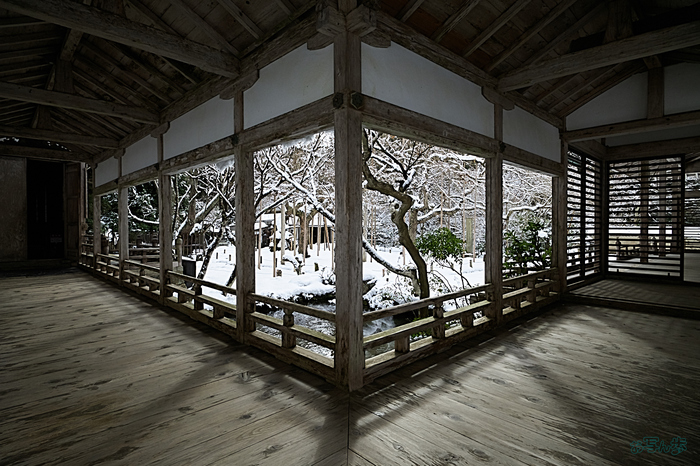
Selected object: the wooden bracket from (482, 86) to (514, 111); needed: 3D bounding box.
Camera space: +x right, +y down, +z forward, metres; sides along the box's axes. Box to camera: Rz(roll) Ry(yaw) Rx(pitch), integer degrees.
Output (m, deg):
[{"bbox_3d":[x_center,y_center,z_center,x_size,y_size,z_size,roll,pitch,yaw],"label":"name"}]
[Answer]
[{"bbox_3d":[1.766,-1.593,4.791,0.159,0.137,0.908,1,2,45],"label":"wooden bracket"}]

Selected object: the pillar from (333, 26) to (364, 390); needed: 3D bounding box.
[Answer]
[{"bbox_3d":[-0.006,-0.155,2.888,0.150,2.595,0.150,-1,2,-42],"label":"pillar"}]

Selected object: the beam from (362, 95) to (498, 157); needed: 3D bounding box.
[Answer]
[{"bbox_3d":[0.747,-0.855,3.313,1.951,0.186,0.138,-2,2,-44],"label":"beam"}]

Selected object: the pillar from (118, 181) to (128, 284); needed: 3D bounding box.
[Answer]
[{"bbox_3d":[-3.812,0.018,6.562,0.117,1.765,0.148,-2,2,-44],"label":"pillar"}]

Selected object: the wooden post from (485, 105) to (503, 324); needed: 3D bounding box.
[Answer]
[{"bbox_3d":[1.484,-0.175,4.036,0.163,2.264,0.115,-2,2,-44],"label":"wooden post"}]

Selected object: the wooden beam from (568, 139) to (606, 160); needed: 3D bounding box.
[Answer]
[{"bbox_3d":[4.461,-1.604,7.411,0.132,0.240,2.661,1,2,45],"label":"wooden beam"}]

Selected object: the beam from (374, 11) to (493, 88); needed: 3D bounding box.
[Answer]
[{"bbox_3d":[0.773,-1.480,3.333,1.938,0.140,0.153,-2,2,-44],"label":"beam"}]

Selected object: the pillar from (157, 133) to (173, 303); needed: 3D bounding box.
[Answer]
[{"bbox_3d":[-2.848,-0.206,5.969,0.150,2.611,0.150,-1,2,-42],"label":"pillar"}]

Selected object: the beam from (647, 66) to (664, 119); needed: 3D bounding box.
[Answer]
[{"bbox_3d":[4.203,-1.918,5.332,0.162,0.705,0.132,1,2,45],"label":"beam"}]

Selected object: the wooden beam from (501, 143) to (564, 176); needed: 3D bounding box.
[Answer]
[{"bbox_3d":[2.582,-0.985,5.488,0.132,0.203,2.259,1,2,45],"label":"wooden beam"}]

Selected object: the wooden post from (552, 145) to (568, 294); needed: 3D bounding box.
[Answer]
[{"bbox_3d":[3.486,-0.216,6.438,0.150,2.454,0.150,1,2,45],"label":"wooden post"}]

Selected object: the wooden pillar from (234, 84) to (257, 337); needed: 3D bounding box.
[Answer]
[{"bbox_3d":[-0.961,-0.144,3.604,0.122,2.285,0.148,-2,2,-44],"label":"wooden pillar"}]

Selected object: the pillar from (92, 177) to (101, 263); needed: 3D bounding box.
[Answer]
[{"bbox_3d":[-6.443,-0.276,9.904,0.150,2.444,0.150,-1,2,-42],"label":"pillar"}]

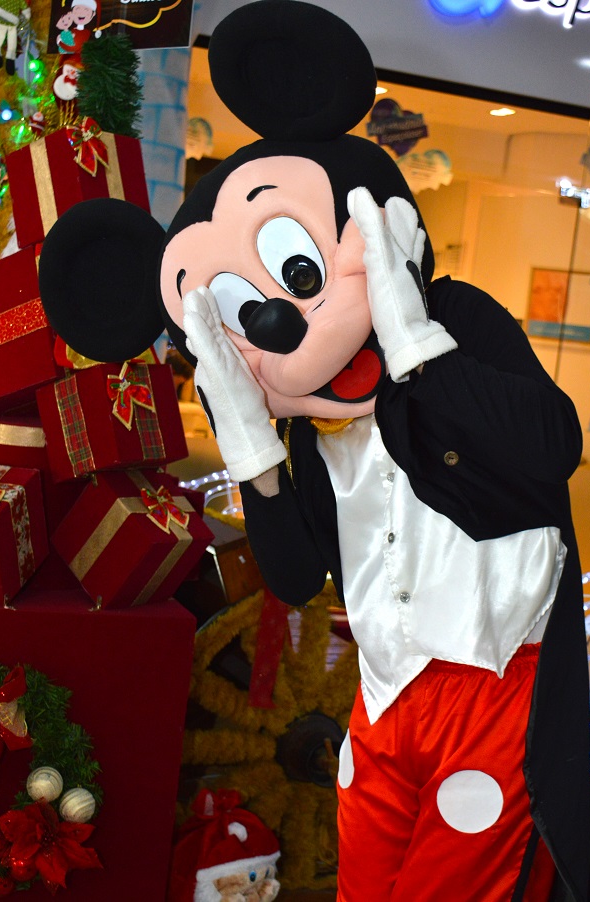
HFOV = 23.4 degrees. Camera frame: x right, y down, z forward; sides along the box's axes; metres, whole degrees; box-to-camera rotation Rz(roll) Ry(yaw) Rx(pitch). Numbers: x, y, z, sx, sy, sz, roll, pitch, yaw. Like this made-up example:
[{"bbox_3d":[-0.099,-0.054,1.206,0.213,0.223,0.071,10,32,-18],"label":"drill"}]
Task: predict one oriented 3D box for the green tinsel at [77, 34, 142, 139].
[{"bbox_3d":[-0.368,-0.720,2.850,0.135,0.225,0.135,5,7,-9],"label":"green tinsel"}]

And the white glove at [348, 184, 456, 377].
[{"bbox_3d":[0.147,-0.249,2.070,0.115,0.275,0.130,-14,-17,-9],"label":"white glove"}]

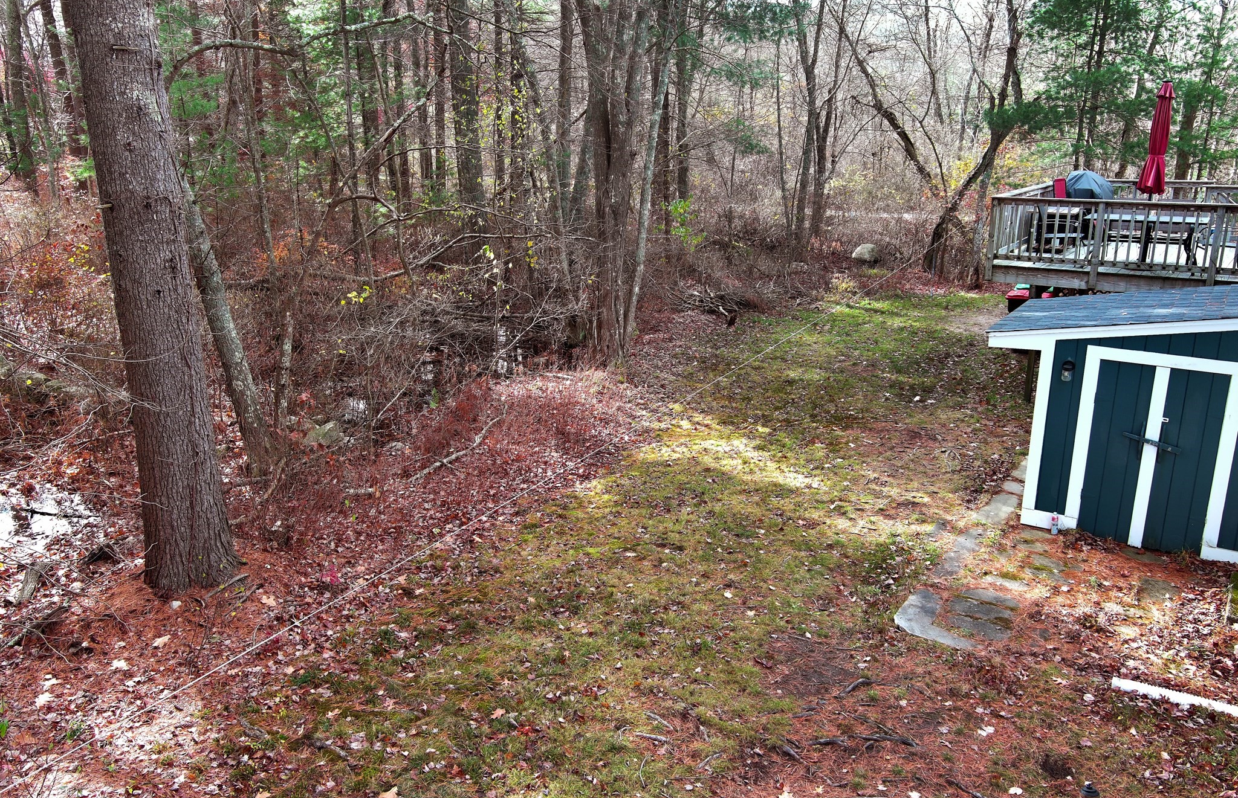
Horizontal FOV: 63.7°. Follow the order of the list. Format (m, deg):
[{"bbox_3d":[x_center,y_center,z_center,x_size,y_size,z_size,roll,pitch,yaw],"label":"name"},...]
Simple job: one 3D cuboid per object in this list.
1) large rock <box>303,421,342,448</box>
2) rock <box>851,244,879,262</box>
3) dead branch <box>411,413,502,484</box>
[{"bbox_3d":[-4.178,0.506,14.100,0.500,0.310,0.420,0,16,0],"label":"large rock"},{"bbox_3d":[7.233,-4.307,29.300,0.780,0.490,0.640,0,16,0],"label":"rock"},{"bbox_3d":[-2.223,0.699,13.600,0.500,0.280,2.300,5,16,18],"label":"dead branch"}]

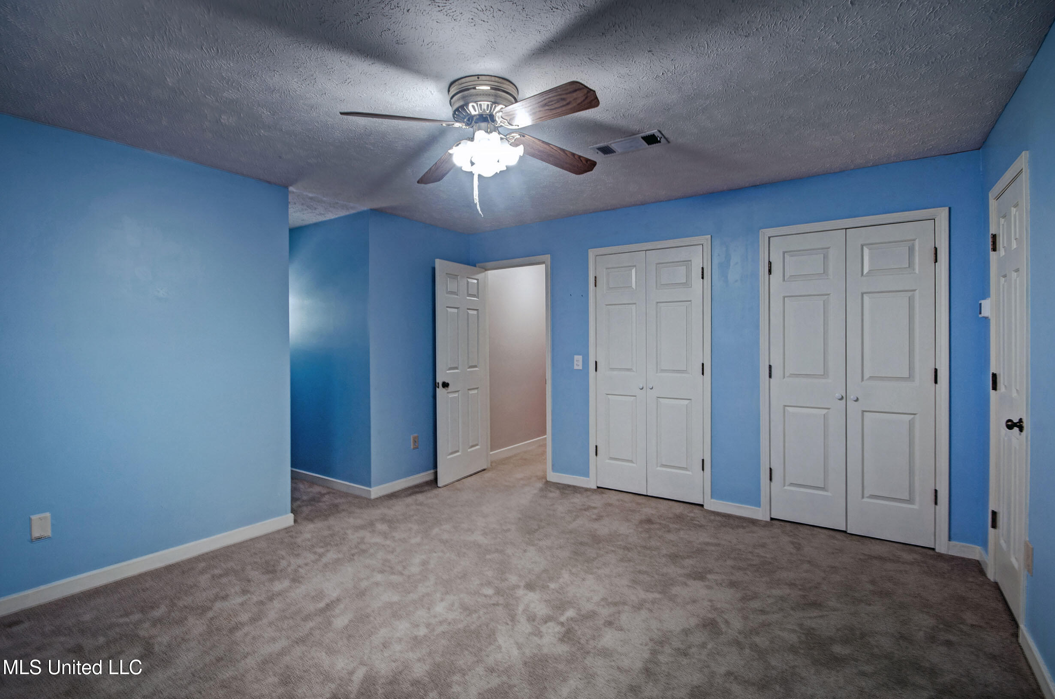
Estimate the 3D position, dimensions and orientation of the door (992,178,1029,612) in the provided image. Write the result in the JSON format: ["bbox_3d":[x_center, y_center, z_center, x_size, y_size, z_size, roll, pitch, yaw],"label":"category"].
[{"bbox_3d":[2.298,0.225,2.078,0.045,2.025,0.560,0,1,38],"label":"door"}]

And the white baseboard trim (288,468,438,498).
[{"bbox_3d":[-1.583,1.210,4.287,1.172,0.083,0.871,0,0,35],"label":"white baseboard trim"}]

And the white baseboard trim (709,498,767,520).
[{"bbox_3d":[1.576,1.204,3.316,0.406,0.085,0.020,0,0,31],"label":"white baseboard trim"}]

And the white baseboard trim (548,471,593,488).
[{"bbox_3d":[0.397,1.203,4.035,0.447,0.085,0.020,0,0,31],"label":"white baseboard trim"}]

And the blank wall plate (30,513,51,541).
[{"bbox_3d":[-2.470,0.905,2.228,0.010,0.120,0.072,0,1,38],"label":"blank wall plate"}]

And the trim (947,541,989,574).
[{"bbox_3d":[2.571,1.207,2.552,0.152,0.083,0.283,0,0,35],"label":"trim"}]

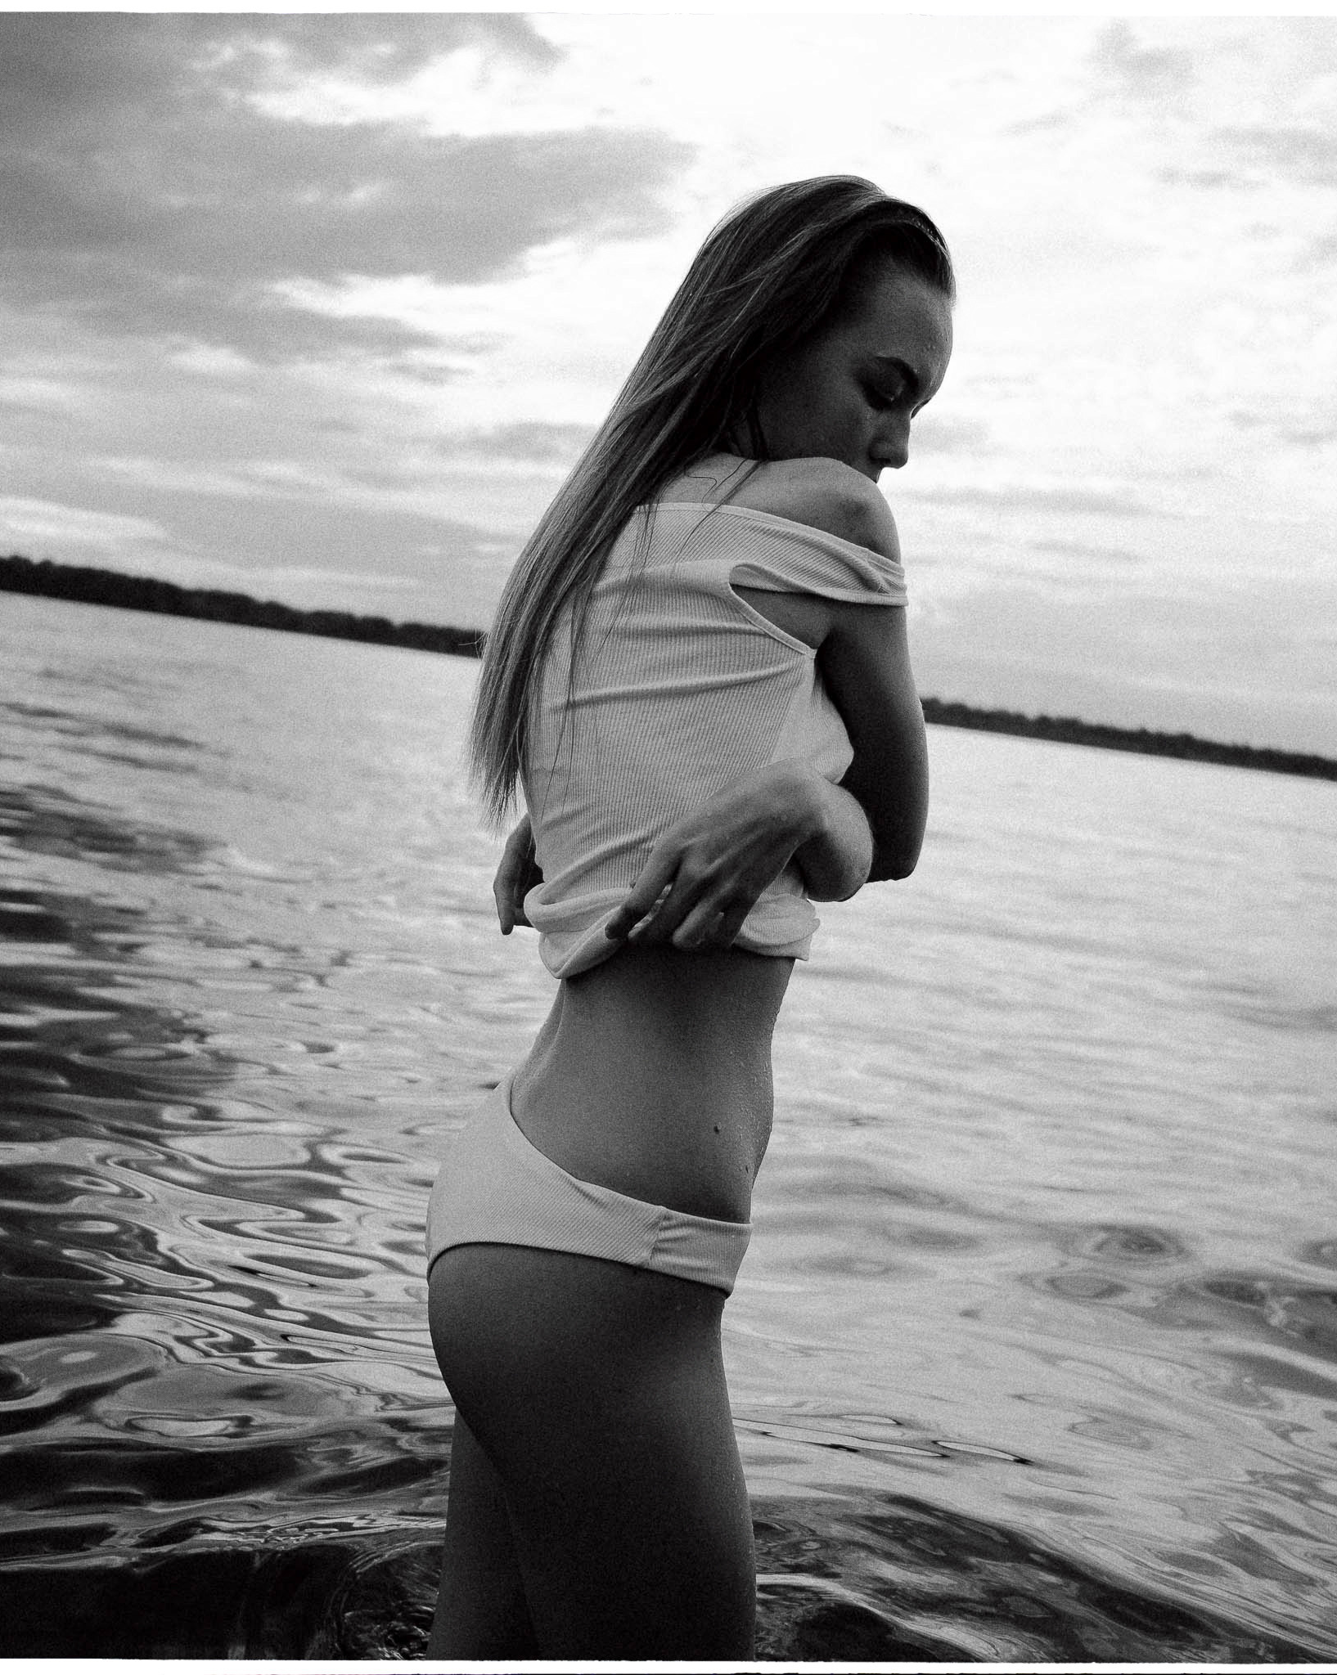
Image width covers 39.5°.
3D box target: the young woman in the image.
[{"bbox_3d":[-0.020,0.344,1.393,0.350,1.660,0.420,6,5,-22],"label":"young woman"}]

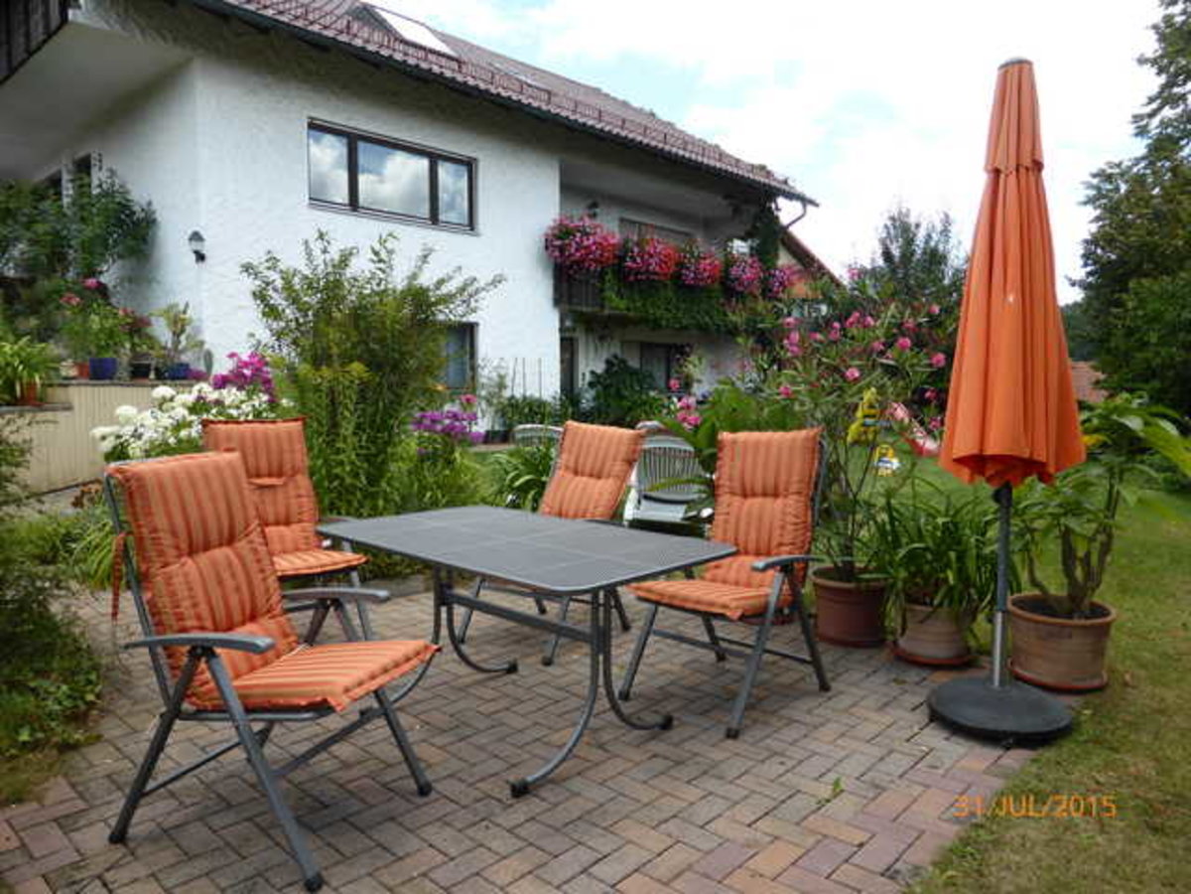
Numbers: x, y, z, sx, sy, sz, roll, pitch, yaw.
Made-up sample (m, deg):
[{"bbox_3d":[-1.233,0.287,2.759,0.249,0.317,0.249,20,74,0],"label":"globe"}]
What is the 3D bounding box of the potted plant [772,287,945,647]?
[{"bbox_3d":[1.395,0.091,4.373,0.840,1.840,0.820,1,4,18],"label":"potted plant"}]

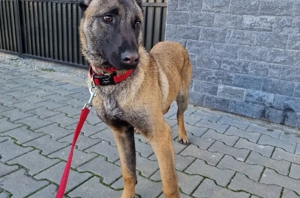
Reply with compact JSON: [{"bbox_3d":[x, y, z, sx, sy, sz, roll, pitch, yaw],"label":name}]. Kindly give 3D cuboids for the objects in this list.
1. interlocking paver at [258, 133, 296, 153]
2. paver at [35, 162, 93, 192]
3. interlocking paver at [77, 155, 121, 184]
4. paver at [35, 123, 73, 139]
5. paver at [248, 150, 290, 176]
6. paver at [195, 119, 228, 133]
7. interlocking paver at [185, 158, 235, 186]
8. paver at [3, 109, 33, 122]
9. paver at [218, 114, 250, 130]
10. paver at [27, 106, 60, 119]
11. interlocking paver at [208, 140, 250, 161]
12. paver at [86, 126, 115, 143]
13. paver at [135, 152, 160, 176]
[{"bbox_3d":[0.764,0.296,1.616,0.200,0.060,0.162,13,19,30],"label":"interlocking paver"},{"bbox_3d":[-0.373,0.363,1.153,0.198,0.066,0.163,13,19,29],"label":"paver"},{"bbox_3d":[-0.211,0.353,1.219,0.198,0.066,0.163,13,19,29],"label":"interlocking paver"},{"bbox_3d":[-0.562,0.218,1.590,0.200,0.060,0.162,13,19,30],"label":"paver"},{"bbox_3d":[0.609,0.353,1.385,0.200,0.060,0.162,13,19,30],"label":"paver"},{"bbox_3d":[0.421,0.213,1.809,0.198,0.066,0.163,13,19,29],"label":"paver"},{"bbox_3d":[0.283,0.371,1.254,0.200,0.060,0.162,13,19,30],"label":"interlocking paver"},{"bbox_3d":[-0.898,0.140,1.771,0.198,0.066,0.163,13,19,29],"label":"paver"},{"bbox_3d":[0.585,0.204,1.881,0.200,0.060,0.162,13,19,30],"label":"paver"},{"bbox_3d":[-0.740,0.122,1.854,0.200,0.060,0.162,13,19,30],"label":"paver"},{"bbox_3d":[0.438,0.312,1.485,0.200,0.060,0.162,13,19,30],"label":"interlocking paver"},{"bbox_3d":[-0.227,0.252,1.545,0.198,0.066,0.163,13,19,29],"label":"paver"},{"bbox_3d":[-0.049,0.343,1.284,0.198,0.066,0.163,13,19,29],"label":"paver"}]

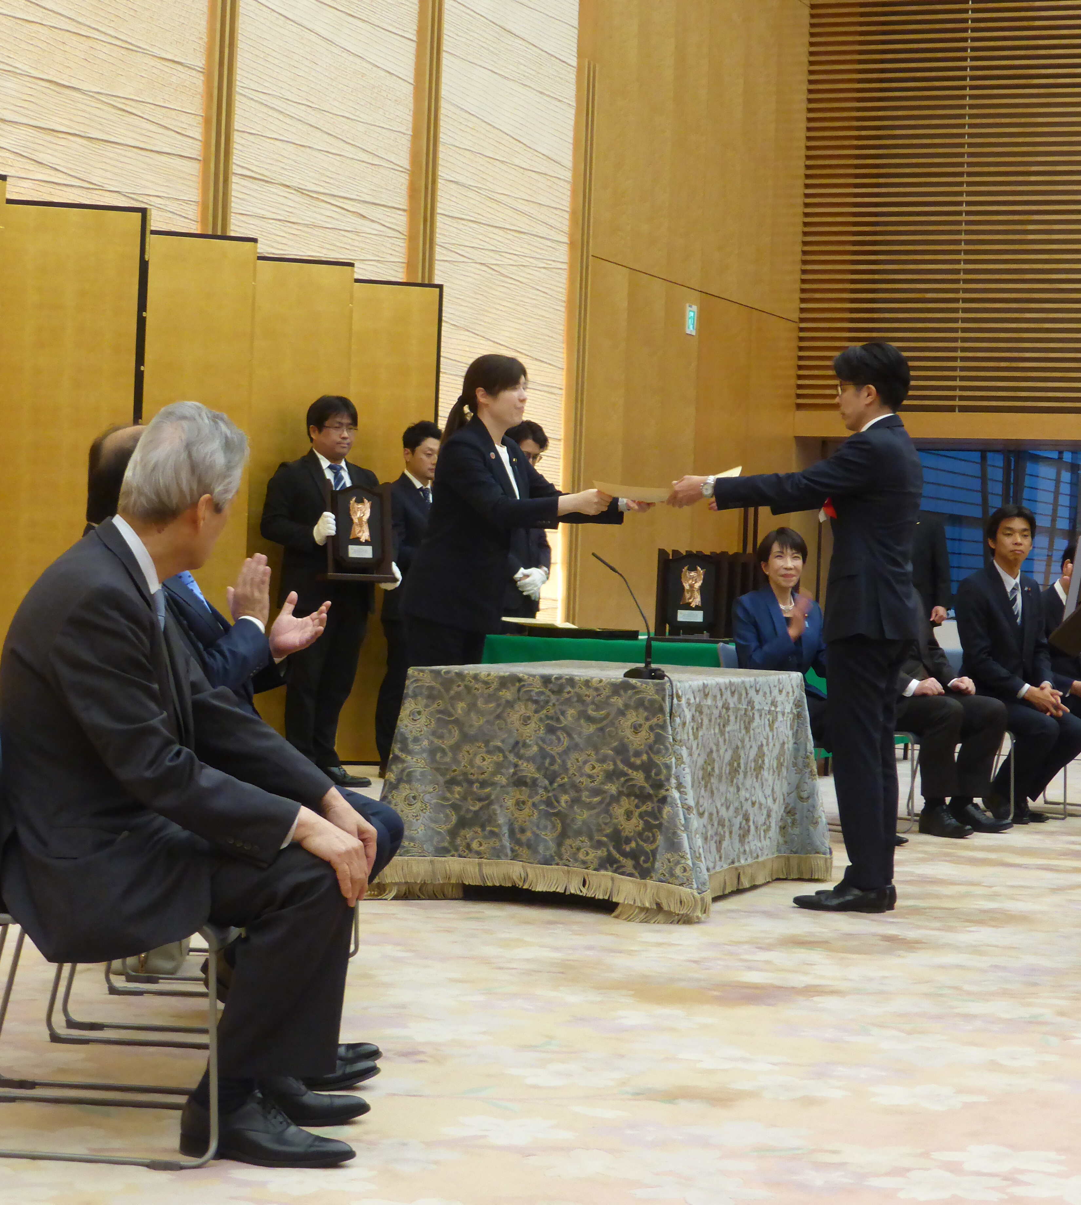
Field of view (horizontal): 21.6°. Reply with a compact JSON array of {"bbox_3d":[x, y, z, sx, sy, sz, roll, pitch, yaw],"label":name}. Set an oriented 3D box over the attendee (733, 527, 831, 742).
[{"bbox_3d":[1.080,0.308,11.280,0.500,1.210,0.780,2,1,-41],"label":"attendee"}]

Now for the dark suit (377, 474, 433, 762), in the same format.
[{"bbox_3d":[-0.614,0.073,13.450,0.480,1.380,0.330,1,1,-45],"label":"dark suit"}]

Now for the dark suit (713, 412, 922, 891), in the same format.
[{"bbox_3d":[0.856,0.130,8.681,0.650,1.460,0.500,2,1,17],"label":"dark suit"}]

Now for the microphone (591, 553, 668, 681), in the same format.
[{"bbox_3d":[0.261,0.032,8.400,0.230,0.370,0.120,2,1,23],"label":"microphone"}]

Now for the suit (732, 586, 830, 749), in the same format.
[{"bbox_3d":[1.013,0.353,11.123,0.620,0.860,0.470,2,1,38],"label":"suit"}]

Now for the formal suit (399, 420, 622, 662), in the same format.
[{"bbox_3d":[-0.115,0.115,9.090,0.700,1.400,0.480,2,1,20],"label":"formal suit"}]

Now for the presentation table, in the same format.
[{"bbox_3d":[0.240,0.556,8.920,0.970,0.710,1.350,2,1,20],"label":"presentation table"}]

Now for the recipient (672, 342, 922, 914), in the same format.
[{"bbox_3d":[0.796,0.060,8.691,0.780,1.735,0.500,2,1,17],"label":"recipient"}]

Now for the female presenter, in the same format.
[{"bbox_3d":[-0.070,0.057,9.080,0.780,1.680,0.500,2,1,20],"label":"female presenter"}]

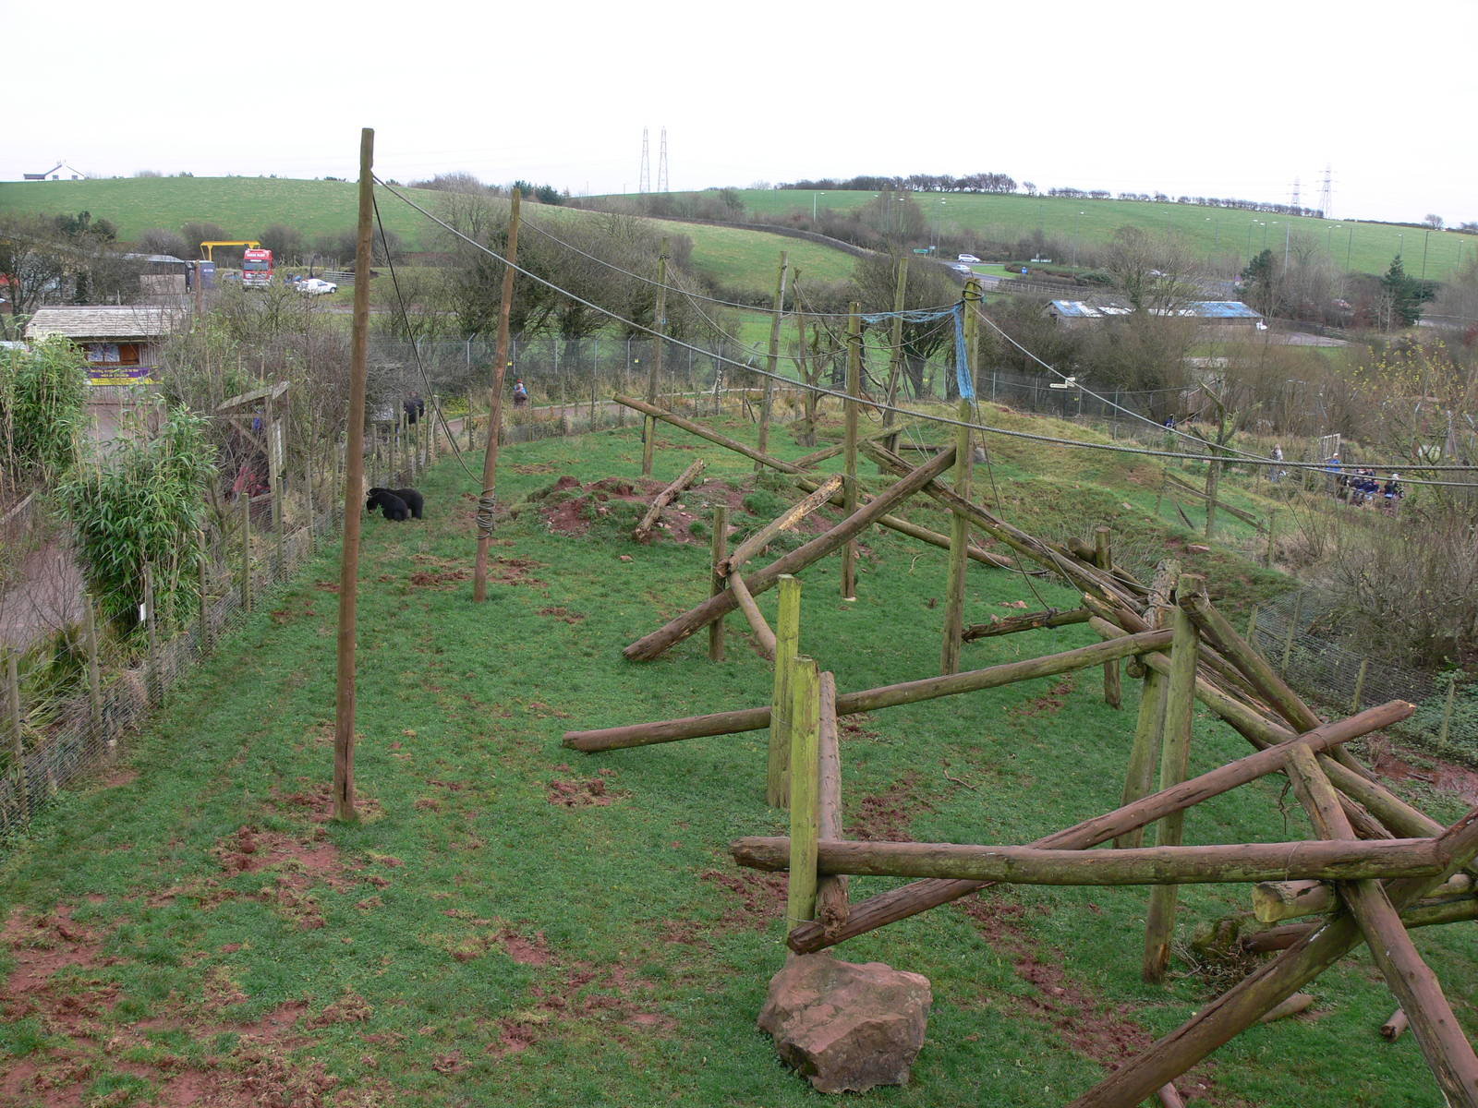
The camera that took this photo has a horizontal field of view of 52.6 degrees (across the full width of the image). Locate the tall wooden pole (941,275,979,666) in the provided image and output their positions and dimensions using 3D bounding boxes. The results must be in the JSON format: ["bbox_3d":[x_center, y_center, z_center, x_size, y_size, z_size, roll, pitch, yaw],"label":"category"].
[{"bbox_3d":[3.877,-1.204,26.163,0.320,7.039,0.320,1,11,0],"label":"tall wooden pole"}]

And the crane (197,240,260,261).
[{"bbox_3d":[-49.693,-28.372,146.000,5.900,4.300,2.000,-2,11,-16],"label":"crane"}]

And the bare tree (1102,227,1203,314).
[{"bbox_3d":[38.673,-26.124,140.000,9.200,9.300,8.500,4,11,16],"label":"bare tree"}]

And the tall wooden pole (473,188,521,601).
[{"bbox_3d":[-5.072,-3.232,31.384,0.270,8.702,0.270,7,11,-1],"label":"tall wooden pole"}]

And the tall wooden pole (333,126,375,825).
[{"bbox_3d":[-4.788,-0.795,18.667,0.260,8.756,0.260,5,11,-1],"label":"tall wooden pole"}]

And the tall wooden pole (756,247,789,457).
[{"bbox_3d":[1.182,-6.813,53.053,0.290,7.712,0.290,7,11,-1],"label":"tall wooden pole"}]

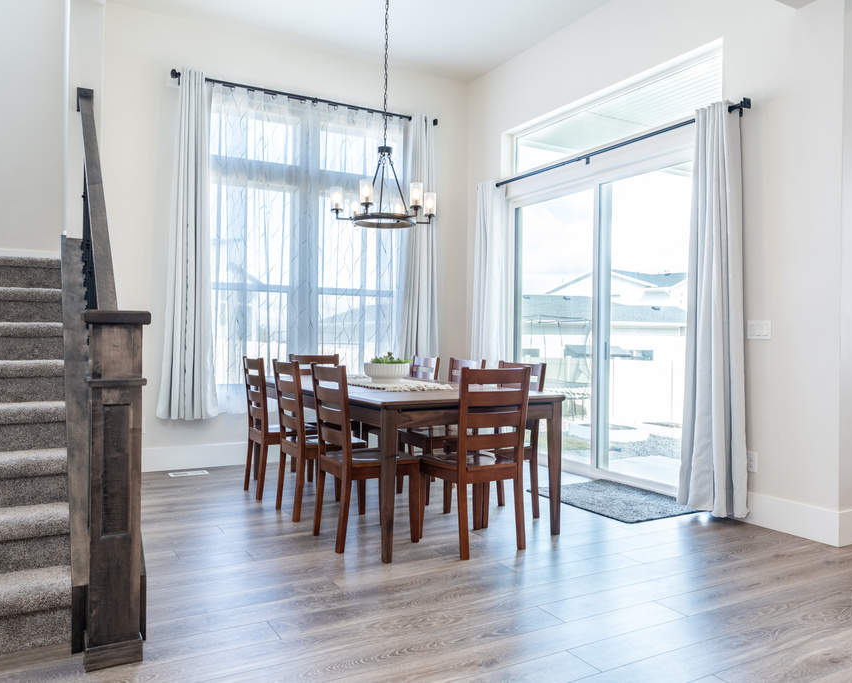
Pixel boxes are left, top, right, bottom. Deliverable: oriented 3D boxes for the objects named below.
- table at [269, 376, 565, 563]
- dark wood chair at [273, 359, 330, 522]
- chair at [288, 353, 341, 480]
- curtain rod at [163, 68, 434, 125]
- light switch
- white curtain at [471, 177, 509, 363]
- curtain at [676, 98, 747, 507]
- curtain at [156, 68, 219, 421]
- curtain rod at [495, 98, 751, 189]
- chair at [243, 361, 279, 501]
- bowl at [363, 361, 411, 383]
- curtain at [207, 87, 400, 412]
[{"bbox_3d":[-0.284,0.673,4.486,1.129,0.774,2.268,0,0,-30],"label":"table"},{"bbox_3d":[-0.668,0.600,4.337,0.515,0.960,0.443,1,0,-29],"label":"dark wood chair"},{"bbox_3d":[-0.789,0.582,5.382,0.435,0.940,0.532,0,0,-30],"label":"chair"},{"bbox_3d":[-0.977,-2.151,6.116,2.498,0.089,0.100,1,0,-29],"label":"curtain rod"},{"bbox_3d":[2.015,-0.069,4.138,0.013,0.114,0.162,1,0,-29],"label":"light switch"},{"bbox_3d":[0.584,-0.233,6.503,0.122,2.593,0.543,1,0,-29],"label":"white curtain"},{"bbox_3d":[1.756,-0.193,4.237,0.150,2.505,0.478,0,0,-30],"label":"curtain"},{"bbox_3d":[-1.888,-0.768,5.464,0.471,2.757,0.145,0,0,-30],"label":"curtain"},{"bbox_3d":[1.248,-1.410,5.189,0.124,0.075,2.720,0,0,-30],"label":"curtain rod"},{"bbox_3d":[-0.975,0.582,4.773,0.521,0.940,0.419,0,0,-30],"label":"chair"},{"bbox_3d":[-0.267,0.208,4.758,0.327,0.147,0.327,1,0,0],"label":"bowl"},{"bbox_3d":[-1.071,-0.806,6.186,1.828,2.504,0.122,1,0,-29],"label":"curtain"}]

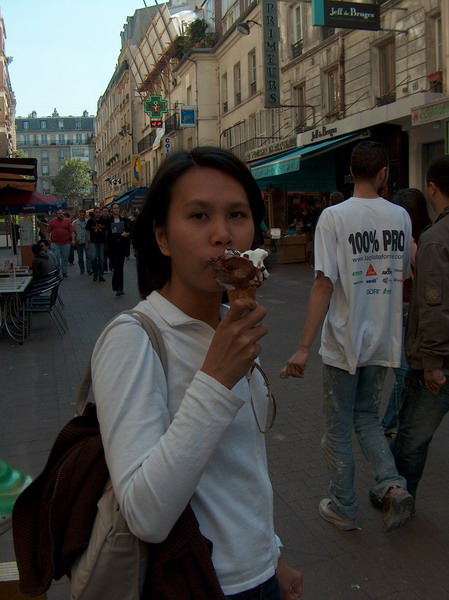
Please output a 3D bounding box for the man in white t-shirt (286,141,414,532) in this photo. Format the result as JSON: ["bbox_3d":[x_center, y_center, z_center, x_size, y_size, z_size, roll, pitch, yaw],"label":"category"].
[{"bbox_3d":[0.573,0.180,2.939,0.570,1.770,0.550,-3,7,-15],"label":"man in white t-shirt"}]

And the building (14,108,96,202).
[{"bbox_3d":[-31.684,-22.808,120.138,18.000,23.300,12.000,-2,6,-2],"label":"building"}]

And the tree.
[{"bbox_3d":[-24.313,-15.683,101.829,7.000,12.800,7.000,-1,6,0],"label":"tree"}]

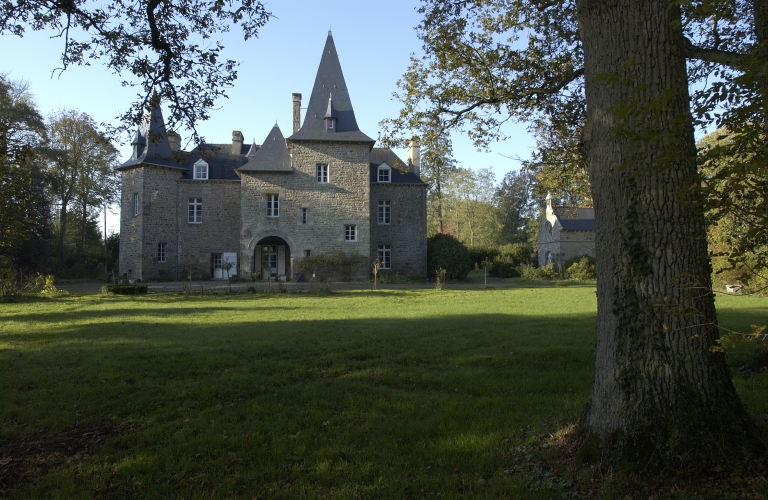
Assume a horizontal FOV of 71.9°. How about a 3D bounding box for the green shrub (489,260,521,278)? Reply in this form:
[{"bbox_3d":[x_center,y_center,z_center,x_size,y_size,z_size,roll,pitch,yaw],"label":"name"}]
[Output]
[{"bbox_3d":[11.830,1.900,52.000,3.000,1.650,2.400,0,-1,0],"label":"green shrub"}]

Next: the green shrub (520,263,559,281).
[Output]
[{"bbox_3d":[13.800,1.870,47.000,3.300,1.500,2.400,0,-1,0],"label":"green shrub"}]

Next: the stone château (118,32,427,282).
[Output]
[{"bbox_3d":[-9.600,-7.950,46.900,27.000,21.300,11.000,0,-1,-9],"label":"stone château"}]

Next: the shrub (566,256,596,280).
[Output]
[{"bbox_3d":[17.400,1.590,46.000,3.000,2.000,2.400,0,-1,0],"label":"shrub"}]

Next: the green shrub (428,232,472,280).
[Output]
[{"bbox_3d":[5.650,0.490,47.800,4.500,4.300,4.300,0,-1,0],"label":"green shrub"}]

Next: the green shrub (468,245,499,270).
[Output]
[{"bbox_3d":[13.500,1.100,72.000,4.400,3.100,3.200,0,-1,0],"label":"green shrub"}]

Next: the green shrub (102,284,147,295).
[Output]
[{"bbox_3d":[-13.084,1.948,26.800,2.300,0.430,1.400,0,-1,0],"label":"green shrub"}]

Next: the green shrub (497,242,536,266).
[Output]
[{"bbox_3d":[16.500,1.100,66.000,4.900,3.800,4.000,0,-1,0],"label":"green shrub"}]

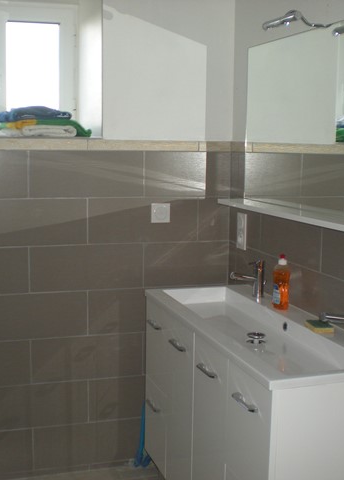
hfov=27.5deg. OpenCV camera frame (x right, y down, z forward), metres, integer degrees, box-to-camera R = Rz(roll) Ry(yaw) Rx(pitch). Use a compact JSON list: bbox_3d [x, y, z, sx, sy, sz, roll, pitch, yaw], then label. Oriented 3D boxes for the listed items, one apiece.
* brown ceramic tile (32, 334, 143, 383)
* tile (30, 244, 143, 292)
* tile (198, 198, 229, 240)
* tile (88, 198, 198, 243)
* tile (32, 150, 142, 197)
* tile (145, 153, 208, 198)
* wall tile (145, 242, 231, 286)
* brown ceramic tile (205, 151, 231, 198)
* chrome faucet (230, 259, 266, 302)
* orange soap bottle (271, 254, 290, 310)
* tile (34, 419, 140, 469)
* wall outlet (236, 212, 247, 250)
[{"bbox_3d":[-0.373,0.523,3.138,0.500,0.200,0.010,-2,7,-17],"label":"brown ceramic tile"},{"bbox_3d":[-0.369,0.121,3.088,0.500,0.200,0.010,-2,7,-17],"label":"tile"},{"bbox_3d":[0.188,-0.093,3.159,0.155,0.200,0.010,-2,8,-18],"label":"tile"},{"bbox_3d":[-0.126,-0.086,3.135,0.500,0.200,0.010,-2,7,-17],"label":"tile"},{"bbox_3d":[-0.353,-0.275,2.954,0.491,0.200,0.010,-2,8,-18],"label":"tile"},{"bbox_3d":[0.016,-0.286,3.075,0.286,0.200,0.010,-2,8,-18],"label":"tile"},{"bbox_3d":[0.067,0.109,3.148,0.403,0.205,0.010,-2,8,-18],"label":"wall tile"},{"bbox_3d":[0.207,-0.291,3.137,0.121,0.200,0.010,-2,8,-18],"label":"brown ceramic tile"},{"bbox_3d":[0.295,0.158,2.750,0.143,0.147,0.044,-2,7,-17],"label":"chrome faucet"},{"bbox_3d":[0.405,0.149,2.629,0.045,0.200,0.070,-2,8,-18],"label":"orange soap bottle"},{"bbox_3d":[-0.377,0.925,3.189,0.500,0.200,0.010,-2,7,-17],"label":"tile"},{"bbox_3d":[0.301,-0.036,3.049,0.012,0.153,0.083,-2,8,-18],"label":"wall outlet"}]

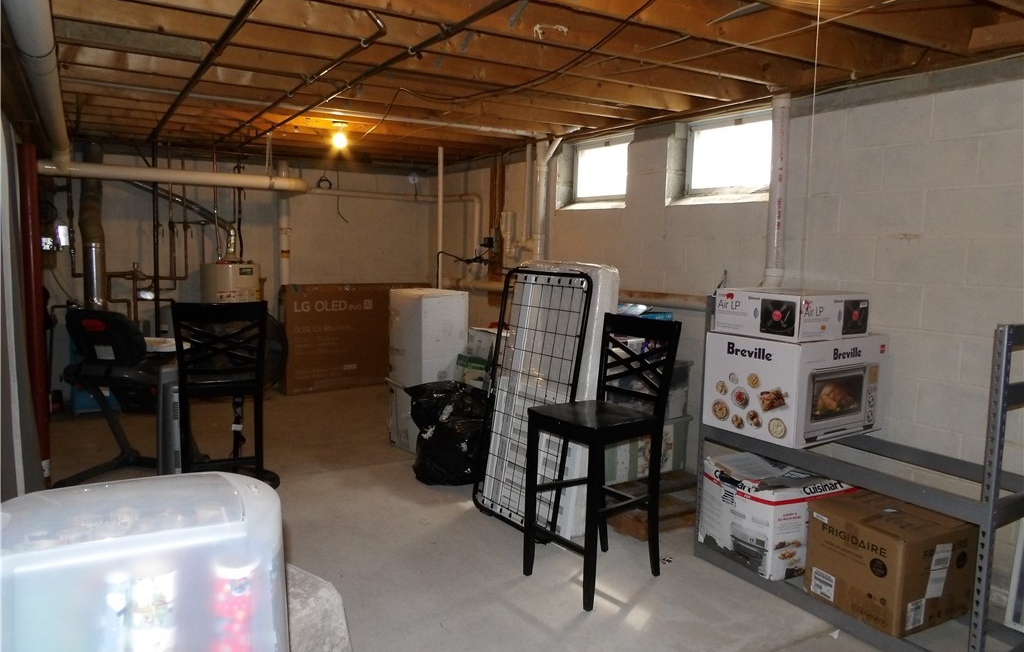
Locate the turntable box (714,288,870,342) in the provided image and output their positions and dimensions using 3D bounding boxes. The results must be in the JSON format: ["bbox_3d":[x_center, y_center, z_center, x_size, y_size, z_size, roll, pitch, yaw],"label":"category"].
[{"bbox_3d":[1.286,-0.059,3.276,0.475,0.188,0.455,-3,7,-31],"label":"turntable box"}]

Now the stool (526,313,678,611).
[{"bbox_3d":[0.381,0.539,3.063,0.520,1.130,0.465,-5,9,-38],"label":"stool"}]

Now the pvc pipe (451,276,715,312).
[{"bbox_3d":[0.262,-0.264,5.503,0.095,0.095,3.641,-4,7,-30],"label":"pvc pipe"}]

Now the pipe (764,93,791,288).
[{"bbox_3d":[1.347,-0.680,3.597,0.100,0.980,0.100,-4,8,-30],"label":"pipe"}]

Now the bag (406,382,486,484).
[{"bbox_3d":[-0.395,0.642,4.456,0.520,0.590,0.440,0,7,-5],"label":"bag"}]

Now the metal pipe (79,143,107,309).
[{"bbox_3d":[-3.257,-0.766,5.519,0.180,1.295,0.180,-3,7,-32],"label":"metal pipe"}]

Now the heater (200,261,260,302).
[{"bbox_3d":[-2.392,0.076,6.078,0.510,1.234,0.510,-3,7,-32],"label":"heater"}]

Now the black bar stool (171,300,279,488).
[{"bbox_3d":[-1.554,0.435,3.865,0.465,1.130,0.520,-2,7,-18],"label":"black bar stool"}]

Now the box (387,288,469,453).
[{"bbox_3d":[-0.596,0.313,5.058,0.430,1.100,0.470,-5,9,-39],"label":"box"}]

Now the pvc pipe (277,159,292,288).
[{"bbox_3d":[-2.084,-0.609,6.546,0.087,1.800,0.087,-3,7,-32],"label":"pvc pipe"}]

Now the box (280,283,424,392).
[{"bbox_3d":[-1.475,0.100,7.090,1.581,0.993,0.192,-3,8,-34],"label":"box"}]

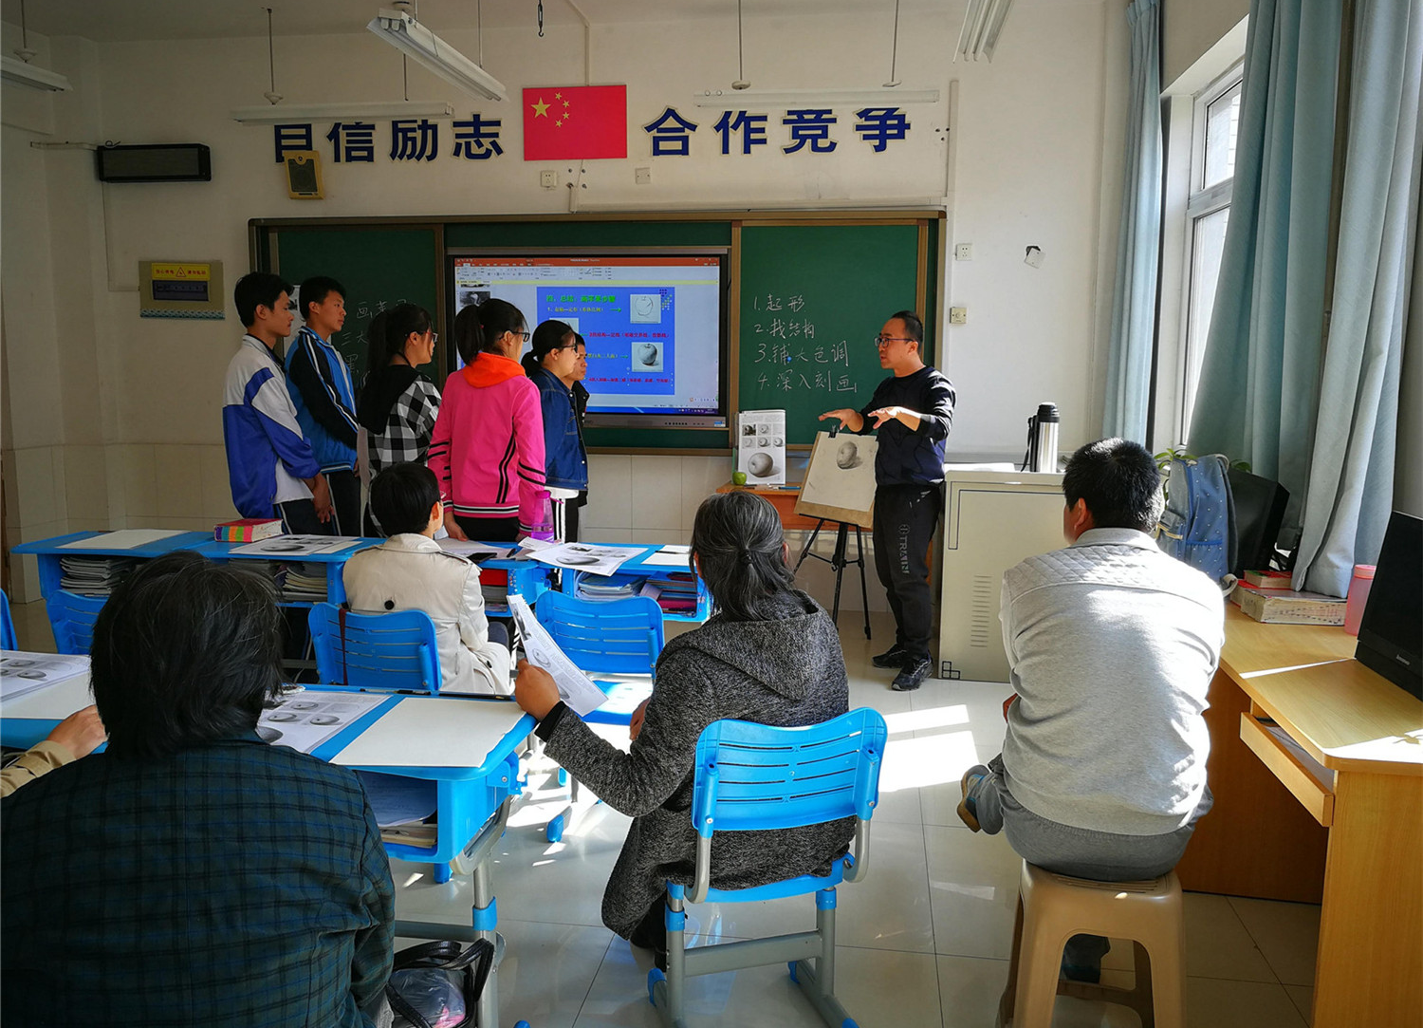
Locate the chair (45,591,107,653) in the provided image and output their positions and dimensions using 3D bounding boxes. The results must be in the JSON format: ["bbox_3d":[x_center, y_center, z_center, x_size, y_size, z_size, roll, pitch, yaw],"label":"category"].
[{"bbox_3d":[-1.799,0.582,3.607,0.420,0.770,0.440,1,8,6],"label":"chair"}]

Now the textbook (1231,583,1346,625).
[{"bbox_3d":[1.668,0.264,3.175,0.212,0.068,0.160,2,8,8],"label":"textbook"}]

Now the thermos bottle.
[{"bbox_3d":[1.523,-0.354,5.073,0.130,0.320,0.105,2,8,8],"label":"thermos bottle"}]

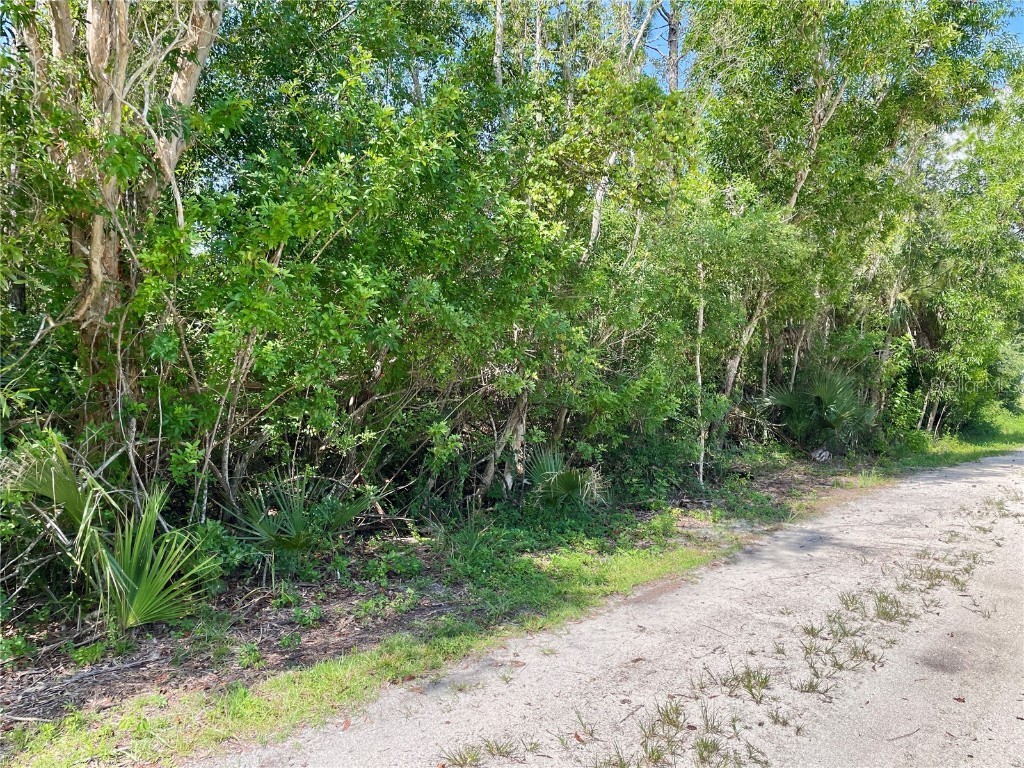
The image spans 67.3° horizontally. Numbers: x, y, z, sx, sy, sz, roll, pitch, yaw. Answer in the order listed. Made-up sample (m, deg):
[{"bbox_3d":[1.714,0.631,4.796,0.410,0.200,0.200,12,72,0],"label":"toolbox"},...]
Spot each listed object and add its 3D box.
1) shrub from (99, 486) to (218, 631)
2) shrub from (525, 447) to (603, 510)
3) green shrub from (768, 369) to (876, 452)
[{"bbox_3d":[-2.091,1.032,4.550,0.700,0.850,0.600,0,2,0],"label":"shrub"},{"bbox_3d":[0.539,0.981,7.900,0.770,0.650,0.680,0,2,0],"label":"shrub"},{"bbox_3d":[5.006,0.427,12.400,1.700,1.350,1.500,0,2,0],"label":"green shrub"}]

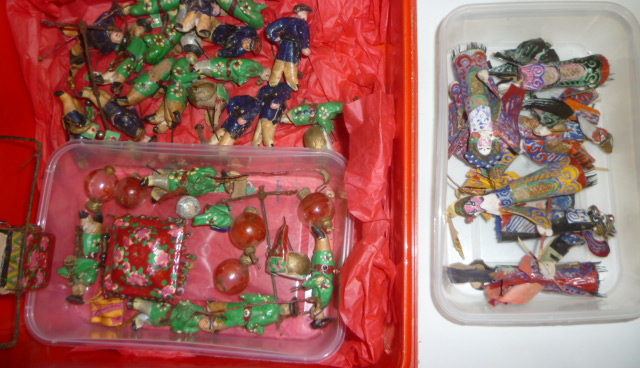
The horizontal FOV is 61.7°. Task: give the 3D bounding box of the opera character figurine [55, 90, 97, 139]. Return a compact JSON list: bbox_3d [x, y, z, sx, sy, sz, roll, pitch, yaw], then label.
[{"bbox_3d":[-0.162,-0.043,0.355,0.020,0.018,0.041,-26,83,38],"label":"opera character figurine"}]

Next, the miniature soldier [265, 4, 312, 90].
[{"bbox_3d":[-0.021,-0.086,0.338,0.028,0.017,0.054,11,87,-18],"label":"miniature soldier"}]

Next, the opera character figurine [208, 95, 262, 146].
[{"bbox_3d":[-0.055,-0.039,0.344,0.022,0.017,0.044,34,90,1],"label":"opera character figurine"}]

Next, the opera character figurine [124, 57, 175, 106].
[{"bbox_3d":[-0.112,-0.067,0.351,0.044,0.017,0.017,-40,92,1],"label":"opera character figurine"}]

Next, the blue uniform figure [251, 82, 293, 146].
[{"bbox_3d":[-0.030,-0.045,0.343,0.019,0.017,0.045,19,88,-2],"label":"blue uniform figure"}]

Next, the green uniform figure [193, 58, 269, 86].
[{"bbox_3d":[-0.057,-0.072,0.345,0.051,0.018,0.019,6,103,6],"label":"green uniform figure"}]

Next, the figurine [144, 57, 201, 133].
[{"bbox_3d":[-0.095,-0.058,0.347,0.022,0.018,0.049,15,87,12],"label":"figurine"}]

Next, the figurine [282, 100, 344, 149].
[{"bbox_3d":[-0.005,-0.038,0.339,0.041,0.018,0.028,-9,102,4],"label":"figurine"}]

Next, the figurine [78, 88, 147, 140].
[{"bbox_3d":[-0.135,-0.045,0.351,0.052,0.017,0.019,33,114,6],"label":"figurine"}]

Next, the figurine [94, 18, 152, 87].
[{"bbox_3d":[-0.129,-0.085,0.354,0.021,0.018,0.051,34,90,23],"label":"figurine"}]

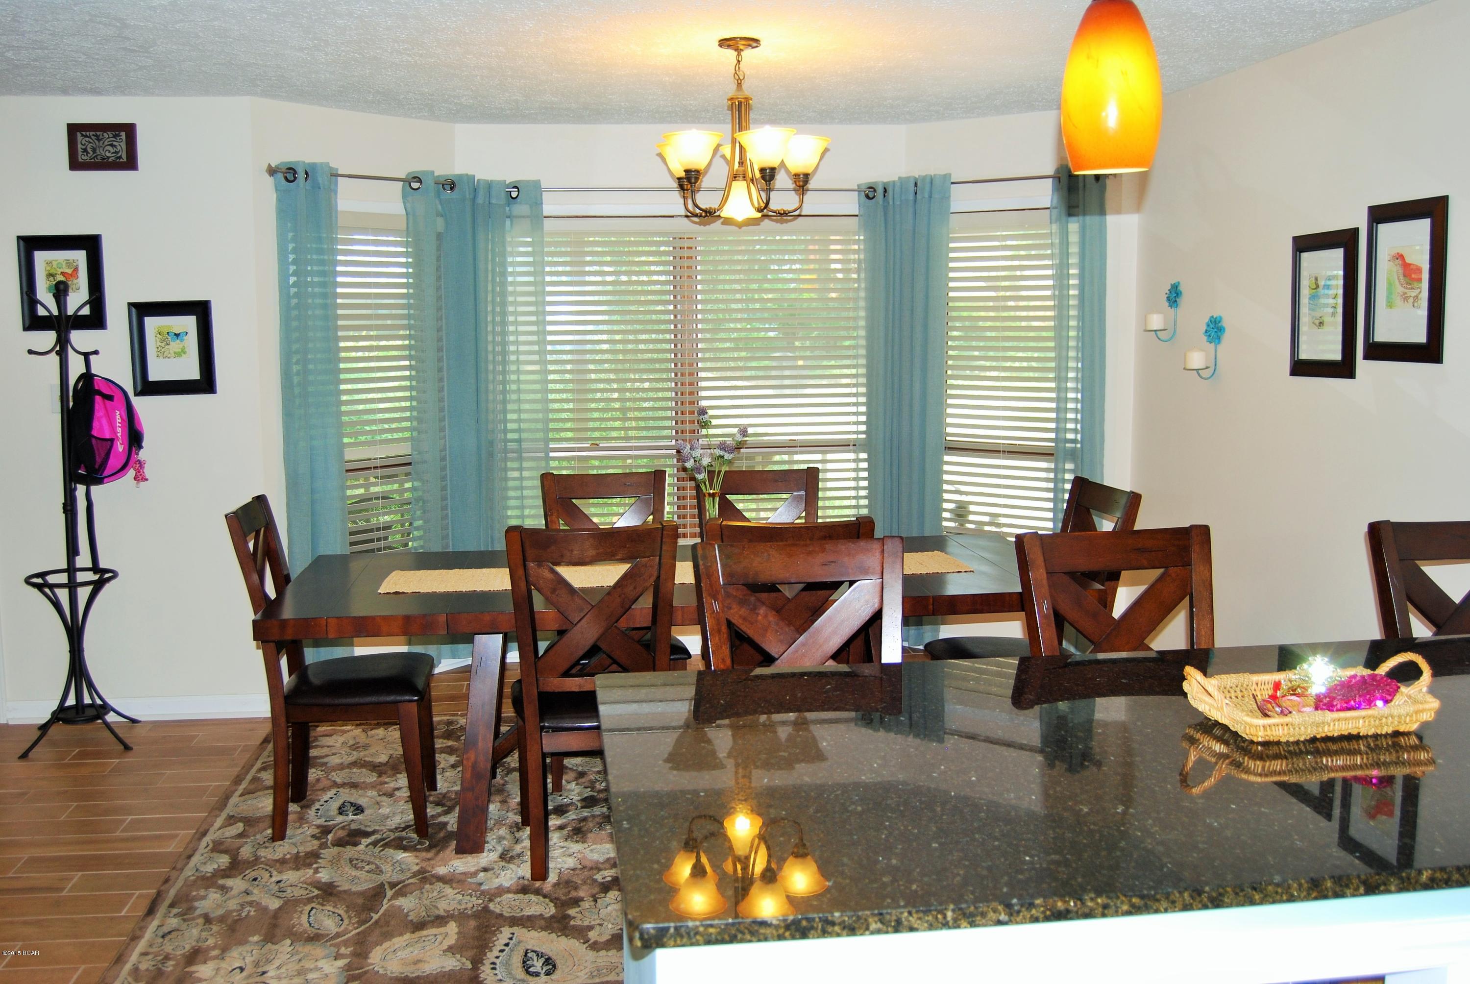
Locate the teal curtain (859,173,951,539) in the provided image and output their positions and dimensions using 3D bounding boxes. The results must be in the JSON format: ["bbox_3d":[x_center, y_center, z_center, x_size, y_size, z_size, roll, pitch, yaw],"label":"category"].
[{"bbox_3d":[0.765,-0.332,6.038,0.400,2.120,0.180,2,8,22],"label":"teal curtain"}]

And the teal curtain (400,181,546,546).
[{"bbox_3d":[-1.133,-0.302,5.929,0.600,2.120,0.190,-4,8,-24],"label":"teal curtain"}]

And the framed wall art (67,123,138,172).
[{"bbox_3d":[-2.403,-1.310,5.137,0.250,0.175,0.025,-1,7,-8],"label":"framed wall art"}]

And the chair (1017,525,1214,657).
[{"bbox_3d":[0.887,0.662,2.832,0.460,1.110,0.550,-2,7,-10],"label":"chair"}]

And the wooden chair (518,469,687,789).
[{"bbox_3d":[-0.432,0.472,4.789,0.485,1.022,0.580,-1,7,-8],"label":"wooden chair"}]

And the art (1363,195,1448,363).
[{"bbox_3d":[1.899,-0.596,3.827,0.025,0.453,0.365,-1,7,-8],"label":"art"}]

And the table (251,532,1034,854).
[{"bbox_3d":[-0.171,0.638,4.476,2.490,0.762,1.016,-1,7,-7],"label":"table"}]

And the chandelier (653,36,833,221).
[{"bbox_3d":[0.029,-1.129,4.258,0.550,0.556,0.550,-1,7,-8],"label":"chandelier"}]

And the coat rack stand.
[{"bbox_3d":[-2.514,0.085,5.090,0.410,1.740,0.410,-3,8,-17],"label":"coat rack stand"}]

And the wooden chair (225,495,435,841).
[{"bbox_3d":[-1.255,0.539,4.326,0.570,1.015,0.480,-1,7,-7],"label":"wooden chair"}]

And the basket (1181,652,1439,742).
[{"bbox_3d":[0.952,0.328,2.217,0.410,0.103,0.240,-2,7,-12],"label":"basket"}]

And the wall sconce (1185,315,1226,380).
[{"bbox_3d":[1.702,-0.524,4.913,0.135,0.235,0.100,-1,7,-8],"label":"wall sconce"}]

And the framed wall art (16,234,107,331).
[{"bbox_3d":[-2.578,-0.801,5.176,0.307,0.361,0.025,-1,7,-8],"label":"framed wall art"}]

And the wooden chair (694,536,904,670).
[{"bbox_3d":[0.180,0.688,2.711,0.460,1.108,0.560,-2,7,-8],"label":"wooden chair"}]

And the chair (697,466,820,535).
[{"bbox_3d":[0.132,0.460,4.854,0.485,1.022,0.580,-1,7,-8],"label":"chair"}]

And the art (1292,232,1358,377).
[{"bbox_3d":[1.840,-0.583,4.237,0.025,0.455,0.335,-2,7,-10],"label":"art"}]

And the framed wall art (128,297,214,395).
[{"bbox_3d":[-2.190,-0.559,5.259,0.309,0.363,0.025,-1,7,-8],"label":"framed wall art"}]

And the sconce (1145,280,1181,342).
[{"bbox_3d":[1.606,-0.681,5.096,0.120,0.235,0.100,-2,7,-10],"label":"sconce"}]

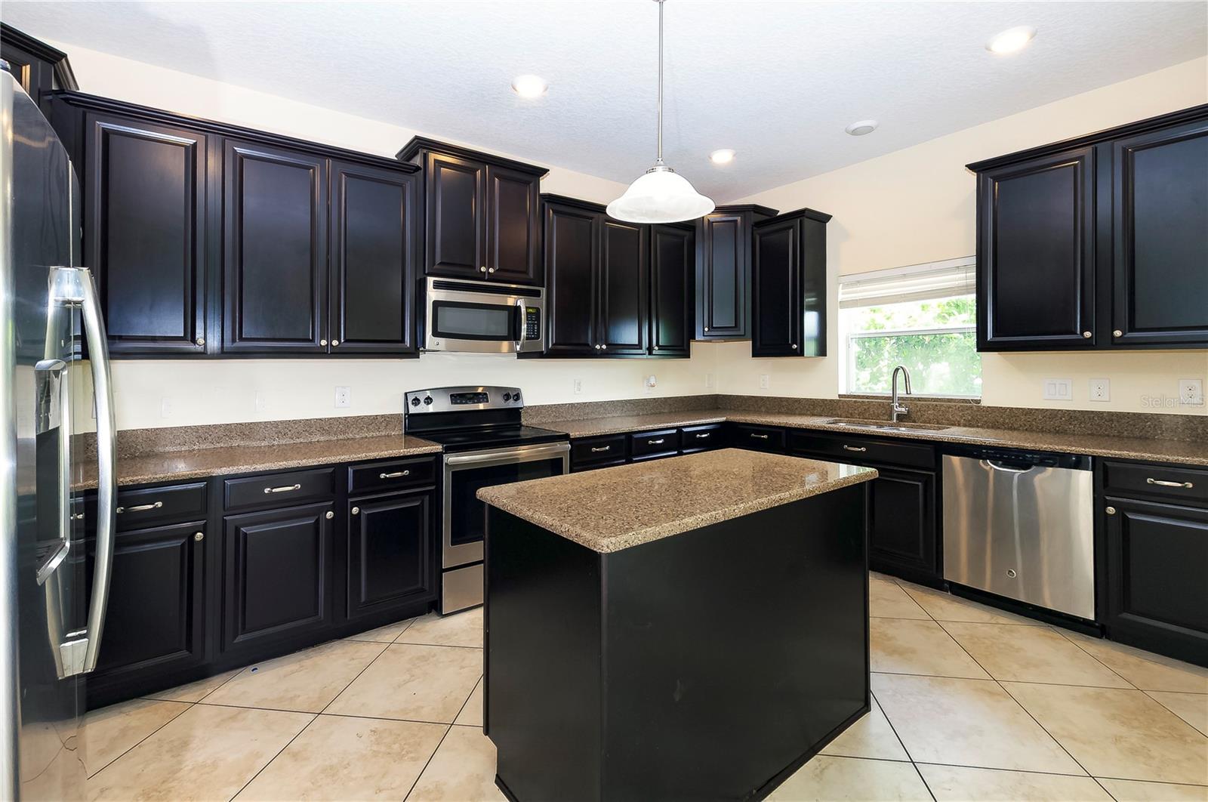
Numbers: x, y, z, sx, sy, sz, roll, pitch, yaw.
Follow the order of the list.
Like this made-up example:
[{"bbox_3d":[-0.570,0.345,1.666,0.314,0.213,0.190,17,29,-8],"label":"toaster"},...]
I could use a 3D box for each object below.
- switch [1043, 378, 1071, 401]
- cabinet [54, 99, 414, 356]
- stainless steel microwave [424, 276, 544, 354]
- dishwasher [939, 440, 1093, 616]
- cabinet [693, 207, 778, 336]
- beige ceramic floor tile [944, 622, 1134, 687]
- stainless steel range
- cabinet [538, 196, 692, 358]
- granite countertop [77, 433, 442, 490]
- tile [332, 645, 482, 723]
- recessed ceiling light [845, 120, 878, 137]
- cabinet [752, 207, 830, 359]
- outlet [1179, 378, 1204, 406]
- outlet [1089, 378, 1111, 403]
[{"bbox_3d":[2.518,-0.063,2.790,0.010,0.117,0.117,-2,3,-35],"label":"switch"},{"bbox_3d":[-1.665,-0.721,2.510,1.400,1.019,0.385,-3,5,-36],"label":"cabinet"},{"bbox_3d":[-0.790,-0.510,3.144,0.761,0.406,0.405,-3,5,-36],"label":"stainless steel microwave"},{"bbox_3d":[2.244,0.623,2.649,0.610,0.800,0.600,-2,3,-35],"label":"dishwasher"},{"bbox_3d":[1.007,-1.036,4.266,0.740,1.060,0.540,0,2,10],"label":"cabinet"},{"bbox_3d":[1.880,1.121,2.249,0.510,0.012,0.510,0,2,8],"label":"beige ceramic floor tile"},{"bbox_3d":[-0.714,0.529,3.110,0.765,1.173,0.710,-2,3,-35],"label":"stainless steel range"},{"bbox_3d":[0.063,-0.830,3.755,1.366,1.029,0.385,-3,5,-36],"label":"cabinet"},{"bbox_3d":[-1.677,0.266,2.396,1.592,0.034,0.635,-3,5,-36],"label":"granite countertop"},{"bbox_3d":[-0.775,1.164,2.102,0.510,0.012,0.510,0,2,8],"label":"tile"},{"bbox_3d":[1.583,-1.675,3.089,0.190,0.025,0.190,-1,4,0],"label":"recessed ceiling light"},{"bbox_3d":[1.442,-0.856,3.888,0.385,1.036,0.489,-3,5,-36],"label":"cabinet"},{"bbox_3d":[2.798,-0.043,2.395,0.008,0.120,0.076,-3,5,-36],"label":"outlet"},{"bbox_3d":[2.615,-0.056,2.651,0.010,0.118,0.075,-2,3,-35],"label":"outlet"}]

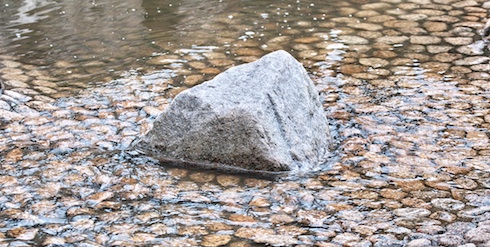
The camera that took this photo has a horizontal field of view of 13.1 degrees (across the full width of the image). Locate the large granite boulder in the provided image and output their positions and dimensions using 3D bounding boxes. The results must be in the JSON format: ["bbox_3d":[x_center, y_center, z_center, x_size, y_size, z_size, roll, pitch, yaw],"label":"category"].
[{"bbox_3d":[-0.051,-0.087,9.274,0.720,0.420,0.500,8,22,20],"label":"large granite boulder"}]

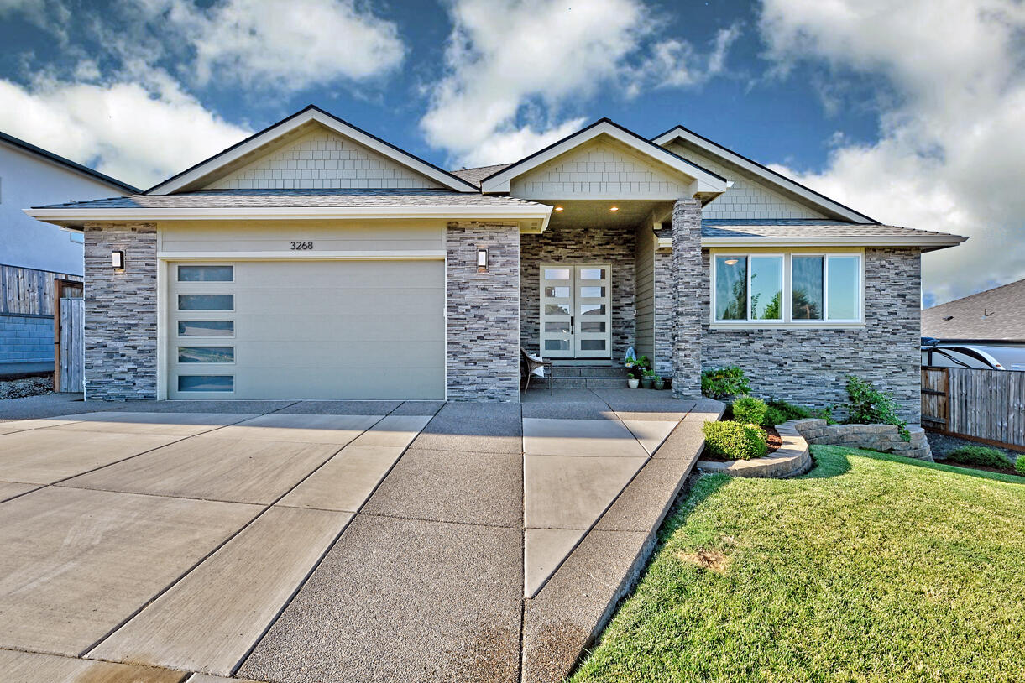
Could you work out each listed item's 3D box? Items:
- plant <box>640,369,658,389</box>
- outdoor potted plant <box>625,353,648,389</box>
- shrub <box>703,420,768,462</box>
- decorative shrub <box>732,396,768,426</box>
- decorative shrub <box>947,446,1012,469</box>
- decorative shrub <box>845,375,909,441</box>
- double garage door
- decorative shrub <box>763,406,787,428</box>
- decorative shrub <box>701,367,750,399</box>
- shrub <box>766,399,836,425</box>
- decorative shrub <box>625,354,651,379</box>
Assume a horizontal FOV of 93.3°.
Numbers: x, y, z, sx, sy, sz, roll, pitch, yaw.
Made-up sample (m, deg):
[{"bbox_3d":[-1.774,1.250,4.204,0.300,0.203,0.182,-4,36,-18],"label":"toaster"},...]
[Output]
[{"bbox_3d":[2.977,0.814,10.550,0.390,0.480,0.380,0,0,1],"label":"plant"},{"bbox_3d":[2.760,0.668,10.750,0.520,0.750,0.480,0,0,1],"label":"outdoor potted plant"},{"bbox_3d":[2.804,1.206,6.100,0.810,0.430,0.780,0,0,1],"label":"shrub"},{"bbox_3d":[3.854,1.110,7.850,0.560,0.460,0.550,0,0,1],"label":"decorative shrub"},{"bbox_3d":[9.275,2.298,9.600,1.280,0.420,0.950,0,0,1],"label":"decorative shrub"},{"bbox_3d":[7.076,1.296,9.400,1.220,1.280,0.850,0,0,1],"label":"decorative shrub"},{"bbox_3d":[-3.632,-0.185,8.530,4.880,2.440,0.080,0,0,1],"label":"double garage door"},{"bbox_3d":[4.391,1.265,8.100,0.450,0.370,0.450,0,0,1],"label":"decorative shrub"},{"bbox_3d":[4.323,0.854,9.850,1.030,0.690,0.900,0,0,1],"label":"decorative shrub"},{"bbox_3d":[5.460,1.317,9.150,1.330,0.480,0.900,0,0,1],"label":"shrub"},{"bbox_3d":[2.804,0.574,10.850,0.550,0.550,0.500,0,0,1],"label":"decorative shrub"}]

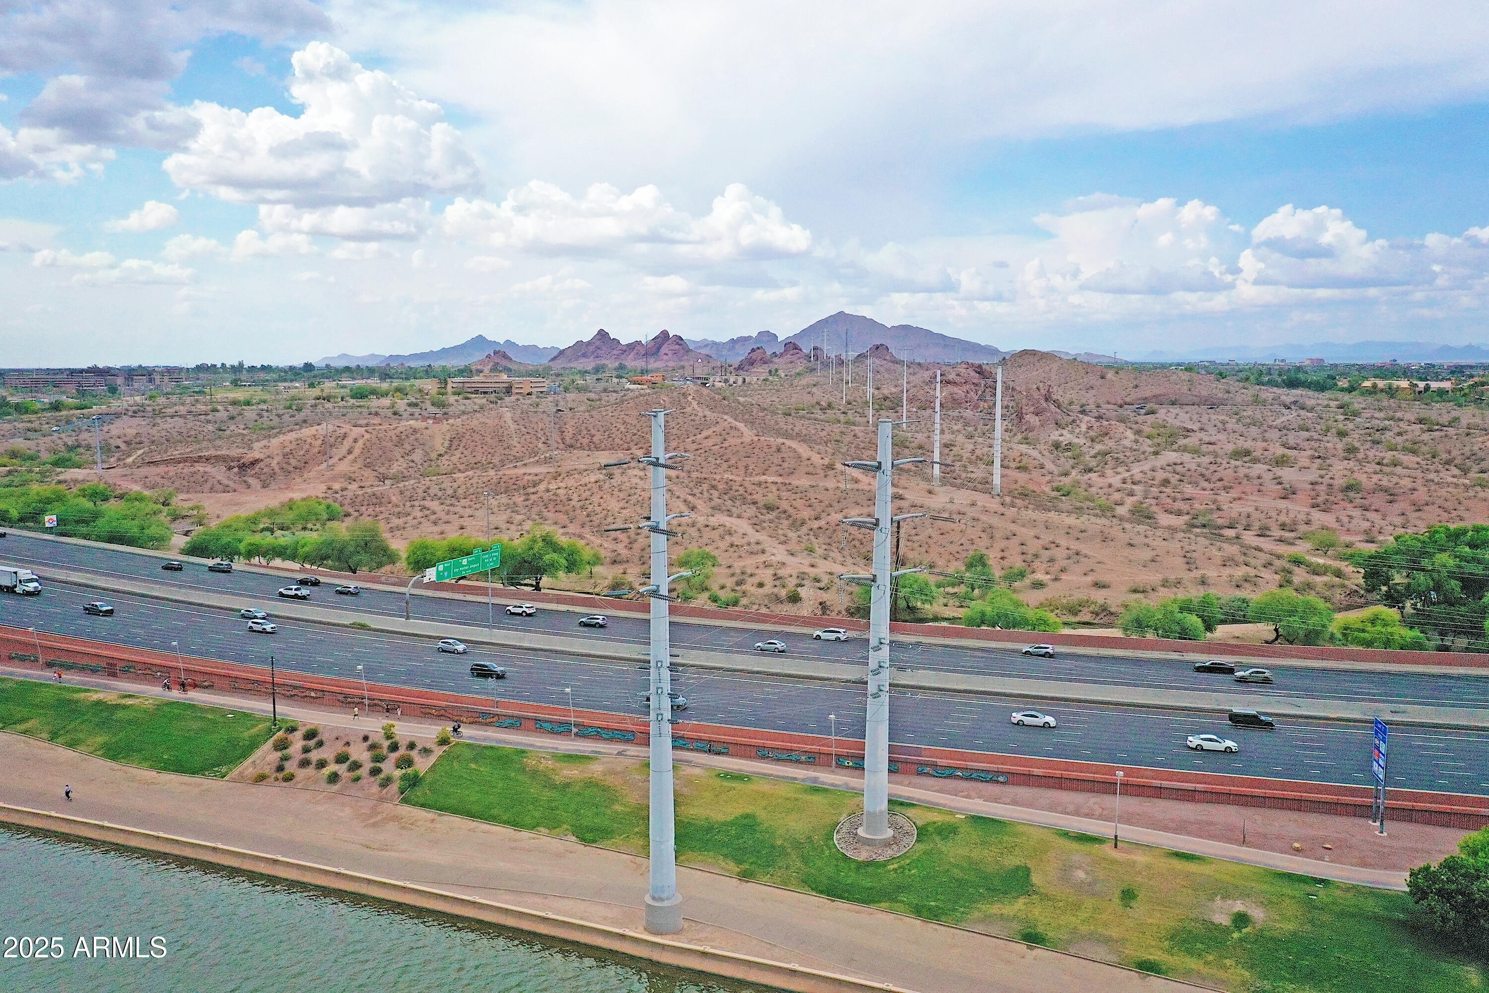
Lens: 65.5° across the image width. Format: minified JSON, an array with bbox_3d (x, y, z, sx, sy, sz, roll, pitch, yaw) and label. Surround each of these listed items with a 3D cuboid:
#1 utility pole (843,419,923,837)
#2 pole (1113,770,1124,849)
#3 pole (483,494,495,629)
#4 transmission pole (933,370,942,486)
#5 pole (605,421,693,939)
[{"bbox_3d":[12.232,12.253,103.127,8.400,38.280,3.500,-3,8,-26],"label":"utility pole"},{"bbox_3d":[32.456,27.202,100.587,0.680,6.950,0.660,0,7,0],"label":"pole"},{"bbox_3d":[-37.118,9.482,168.285,1.400,20.460,0.900,0,7,0],"label":"pole"},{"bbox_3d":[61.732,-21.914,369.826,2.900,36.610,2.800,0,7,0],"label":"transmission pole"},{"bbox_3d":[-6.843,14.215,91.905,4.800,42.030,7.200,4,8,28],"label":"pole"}]

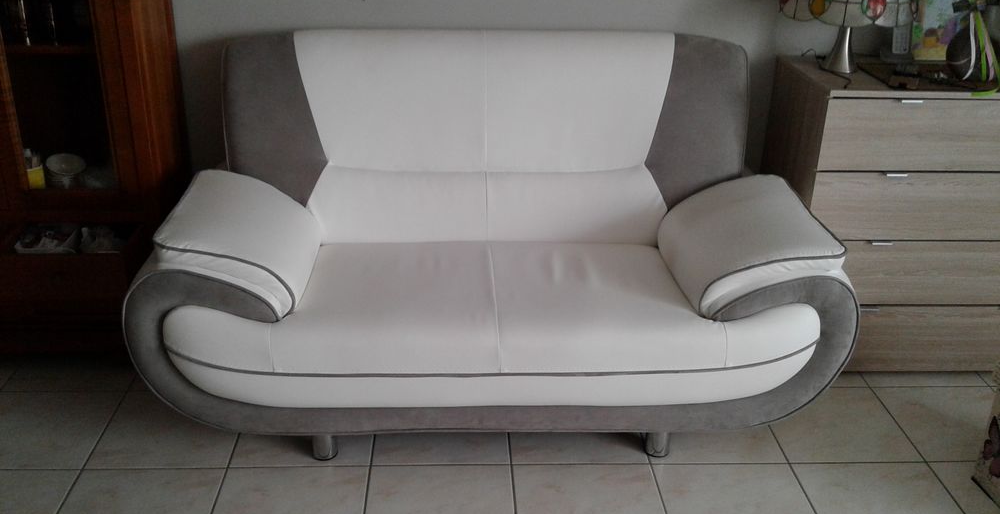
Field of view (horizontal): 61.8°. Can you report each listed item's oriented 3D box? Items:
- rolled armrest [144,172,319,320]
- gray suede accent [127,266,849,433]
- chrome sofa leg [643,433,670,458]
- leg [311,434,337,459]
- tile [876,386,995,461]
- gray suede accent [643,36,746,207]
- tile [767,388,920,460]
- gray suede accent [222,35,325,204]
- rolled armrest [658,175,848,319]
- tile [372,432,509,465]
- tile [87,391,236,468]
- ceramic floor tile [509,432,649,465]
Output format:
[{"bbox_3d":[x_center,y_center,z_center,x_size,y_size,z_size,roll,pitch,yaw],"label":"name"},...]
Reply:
[{"bbox_3d":[-0.611,-0.048,1.999,0.310,0.220,0.470,0,26,-2],"label":"rolled armrest"},{"bbox_3d":[-0.009,0.212,1.921,1.598,0.425,0.125,0,26,-2],"label":"gray suede accent"},{"bbox_3d":[0.387,0.438,2.051,0.066,0.090,0.066,0,26,-2],"label":"chrome sofa leg"},{"bbox_3d":[-0.425,0.436,2.020,0.066,0.090,0.066,0,26,-2],"label":"leg"},{"bbox_3d":[1.207,0.438,2.199,0.338,0.010,0.318,0,26,-2],"label":"tile"},{"bbox_3d":[0.534,-0.355,2.234,0.283,0.405,0.220,0,26,-2],"label":"gray suede accent"},{"bbox_3d":[0.870,0.437,2.186,0.338,0.010,0.318,0,26,-2],"label":"tile"},{"bbox_3d":[-0.595,-0.356,2.189,0.277,0.405,0.220,0,26,-2],"label":"gray suede accent"},{"bbox_3d":[0.600,-0.043,2.051,0.325,0.210,0.470,0,26,-2],"label":"rolled armrest"},{"bbox_3d":[-0.144,0.436,2.145,0.338,0.010,0.318,0,26,-2],"label":"tile"},{"bbox_3d":[-0.819,0.436,2.117,0.338,0.010,0.318,0,26,-2],"label":"tile"},{"bbox_3d":[0.194,0.437,2.158,0.338,0.010,0.318,0,26,-2],"label":"ceramic floor tile"}]

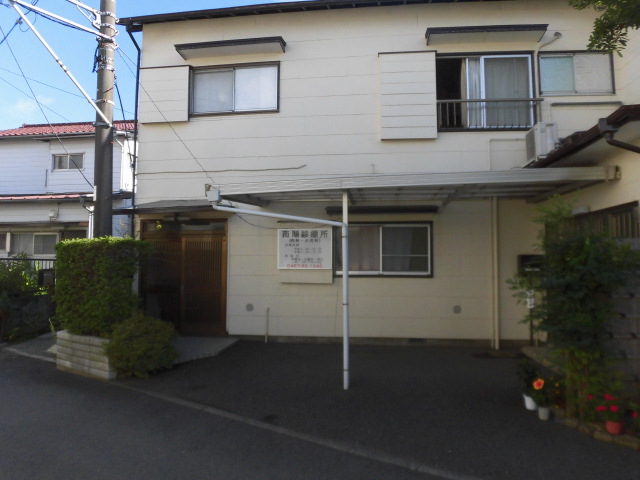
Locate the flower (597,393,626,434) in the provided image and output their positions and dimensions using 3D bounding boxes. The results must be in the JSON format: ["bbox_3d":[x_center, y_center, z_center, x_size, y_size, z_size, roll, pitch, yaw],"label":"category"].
[{"bbox_3d":[2.488,1.486,3.800,0.230,0.360,0.230,0,-3,6],"label":"flower"}]

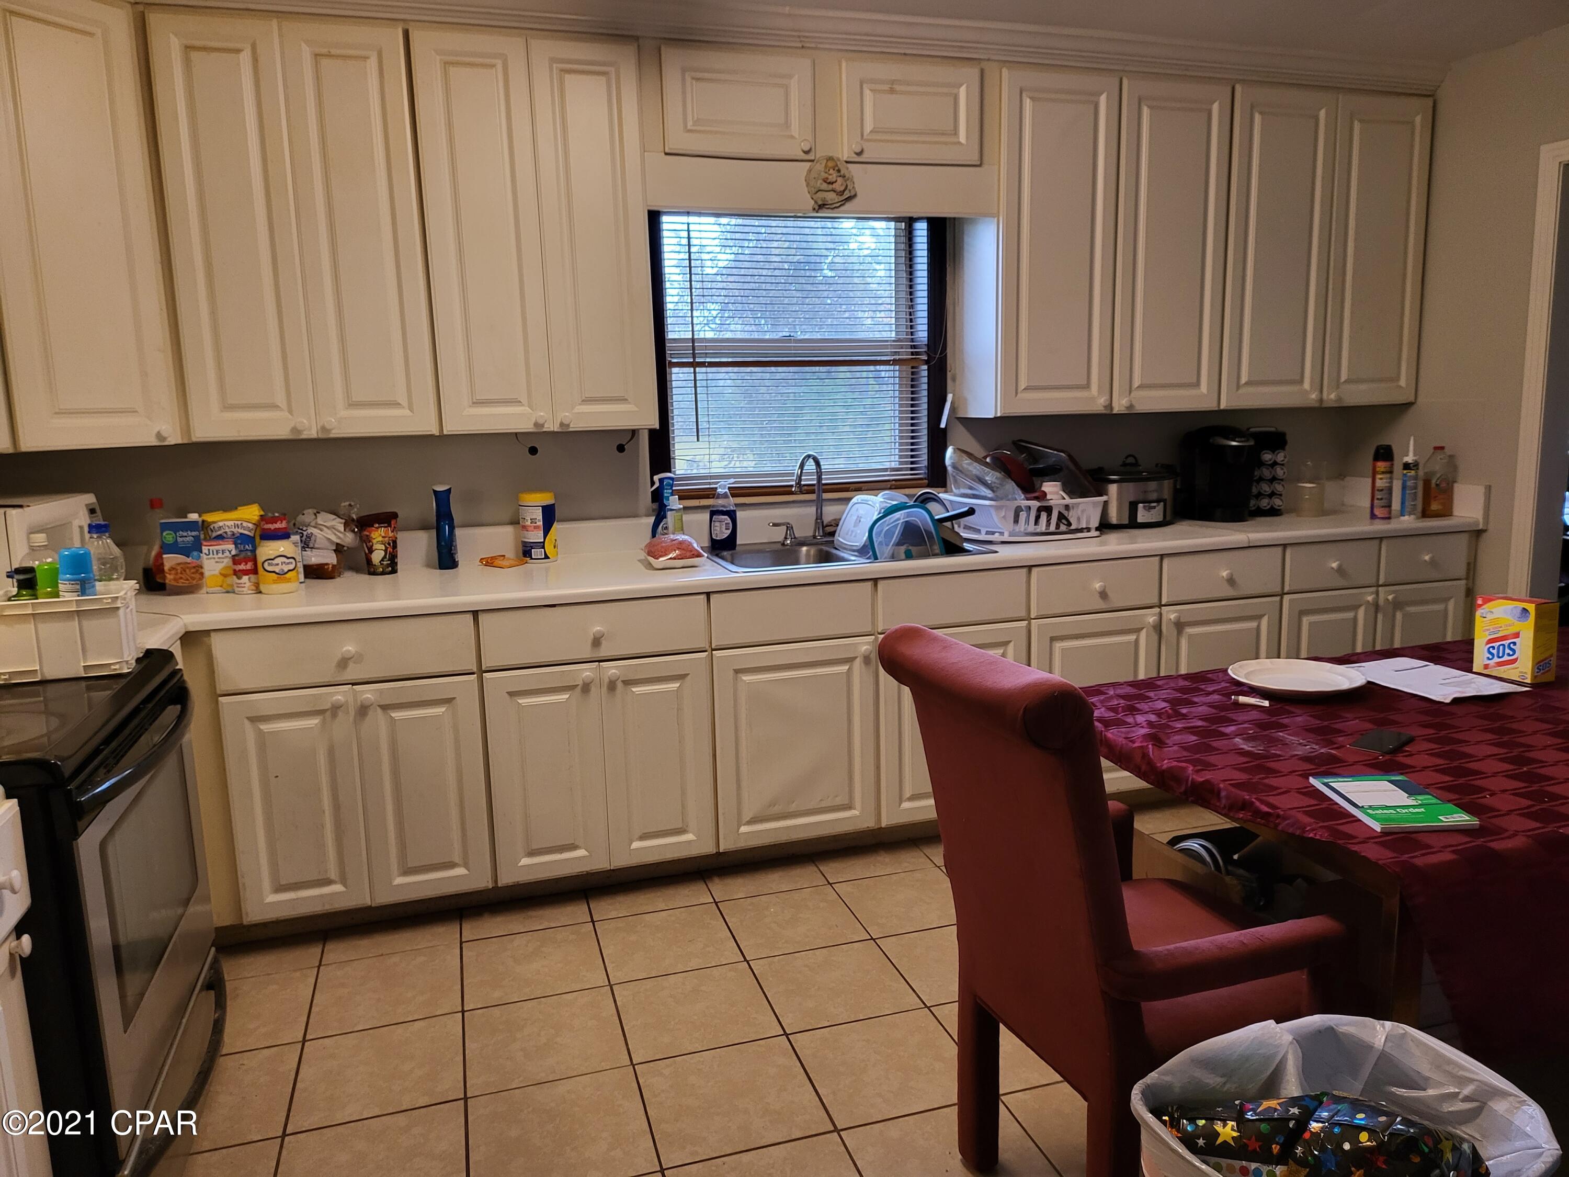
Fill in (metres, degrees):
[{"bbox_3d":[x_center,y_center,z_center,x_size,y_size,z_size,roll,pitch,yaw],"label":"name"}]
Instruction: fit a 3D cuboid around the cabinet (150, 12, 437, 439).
[{"bbox_3d":[-1.300,-0.937,2.957,0.606,1.045,0.311,-5,10,-17],"label":"cabinet"}]

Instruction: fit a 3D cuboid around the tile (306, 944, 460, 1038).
[{"bbox_3d":[-0.940,0.959,2.595,0.330,0.010,0.330,-5,10,-17],"label":"tile"}]

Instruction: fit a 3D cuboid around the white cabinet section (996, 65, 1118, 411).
[{"bbox_3d":[0.842,-1.114,3.629,0.418,1.055,0.290,-5,10,-17],"label":"white cabinet section"}]

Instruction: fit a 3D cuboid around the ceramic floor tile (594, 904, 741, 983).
[{"bbox_3d":[-0.301,0.909,2.789,0.330,0.010,0.330,-5,10,-17],"label":"ceramic floor tile"}]

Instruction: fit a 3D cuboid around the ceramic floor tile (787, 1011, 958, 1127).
[{"bbox_3d":[0.215,0.985,2.249,0.330,0.010,0.330,-5,10,-18],"label":"ceramic floor tile"}]

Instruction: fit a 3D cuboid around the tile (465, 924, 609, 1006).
[{"bbox_3d":[-0.621,0.934,2.692,0.330,0.010,0.330,-5,10,-17],"label":"tile"}]

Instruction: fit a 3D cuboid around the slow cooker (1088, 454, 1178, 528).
[{"bbox_3d":[1.236,-0.352,3.865,0.382,0.248,0.261,-5,10,-17],"label":"slow cooker"}]

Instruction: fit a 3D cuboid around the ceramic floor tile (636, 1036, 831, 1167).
[{"bbox_3d":[-0.105,1.010,2.155,0.330,0.010,0.330,-5,10,-18],"label":"ceramic floor tile"}]

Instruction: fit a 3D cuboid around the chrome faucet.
[{"bbox_3d":[0.082,-0.290,3.479,0.050,0.278,0.160,4,11,30],"label":"chrome faucet"}]

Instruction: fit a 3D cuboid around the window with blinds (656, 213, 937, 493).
[{"bbox_3d":[0.058,-0.781,3.603,0.982,0.945,0.074,-5,10,-17],"label":"window with blinds"}]

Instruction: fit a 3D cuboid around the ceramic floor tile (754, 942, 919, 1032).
[{"bbox_3d":[0.126,0.961,2.650,0.339,0.012,0.339,-5,10,-17],"label":"ceramic floor tile"}]

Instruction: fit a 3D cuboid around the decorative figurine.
[{"bbox_3d":[0.137,-1.185,3.173,0.148,0.155,0.030,-5,10,-17],"label":"decorative figurine"}]

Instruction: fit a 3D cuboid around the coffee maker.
[{"bbox_3d":[1.536,-0.415,3.868,0.250,0.328,0.320,-2,10,-1],"label":"coffee maker"}]

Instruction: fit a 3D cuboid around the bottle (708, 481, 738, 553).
[{"bbox_3d":[-0.202,-0.241,3.583,0.090,0.234,0.060,-1,10,2],"label":"bottle"}]

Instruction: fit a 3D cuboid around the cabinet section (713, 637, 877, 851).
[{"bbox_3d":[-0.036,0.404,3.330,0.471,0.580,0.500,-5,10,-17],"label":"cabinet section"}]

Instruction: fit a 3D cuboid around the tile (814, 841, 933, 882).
[{"bbox_3d":[0.261,0.818,3.233,0.330,0.010,0.191,-5,10,-17],"label":"tile"}]

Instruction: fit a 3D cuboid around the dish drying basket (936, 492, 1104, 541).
[{"bbox_3d":[0.832,-0.251,3.760,0.440,0.136,0.370,-5,10,-17],"label":"dish drying basket"}]

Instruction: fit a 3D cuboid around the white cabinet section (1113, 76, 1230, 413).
[{"bbox_3d":[1.248,-1.146,3.751,0.424,1.055,0.290,-5,10,-17],"label":"white cabinet section"}]

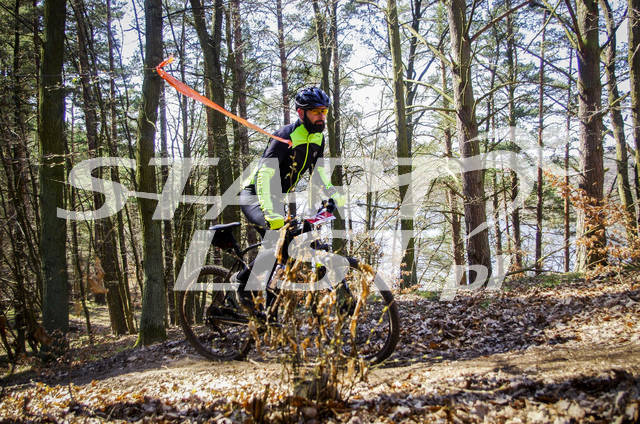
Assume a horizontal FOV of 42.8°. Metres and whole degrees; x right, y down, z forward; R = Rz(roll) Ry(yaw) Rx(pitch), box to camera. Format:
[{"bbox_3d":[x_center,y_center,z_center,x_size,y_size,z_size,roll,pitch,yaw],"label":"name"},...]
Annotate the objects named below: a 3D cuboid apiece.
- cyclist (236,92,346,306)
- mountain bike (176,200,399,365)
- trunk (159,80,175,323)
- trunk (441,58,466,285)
[{"bbox_3d":[-0.220,-0.060,5.700,0.800,1.600,0.700,-2,3,37],"label":"cyclist"},{"bbox_3d":[-0.285,0.555,5.700,1.860,1.060,0.700,-4,3,34],"label":"mountain bike"},{"bbox_3d":[-2.429,-0.088,13.000,0.150,3.823,0.150,-2,1,0],"label":"trunk"},{"bbox_3d":[2.119,-0.645,13.000,0.180,3.616,0.180,-5,1,0],"label":"trunk"}]

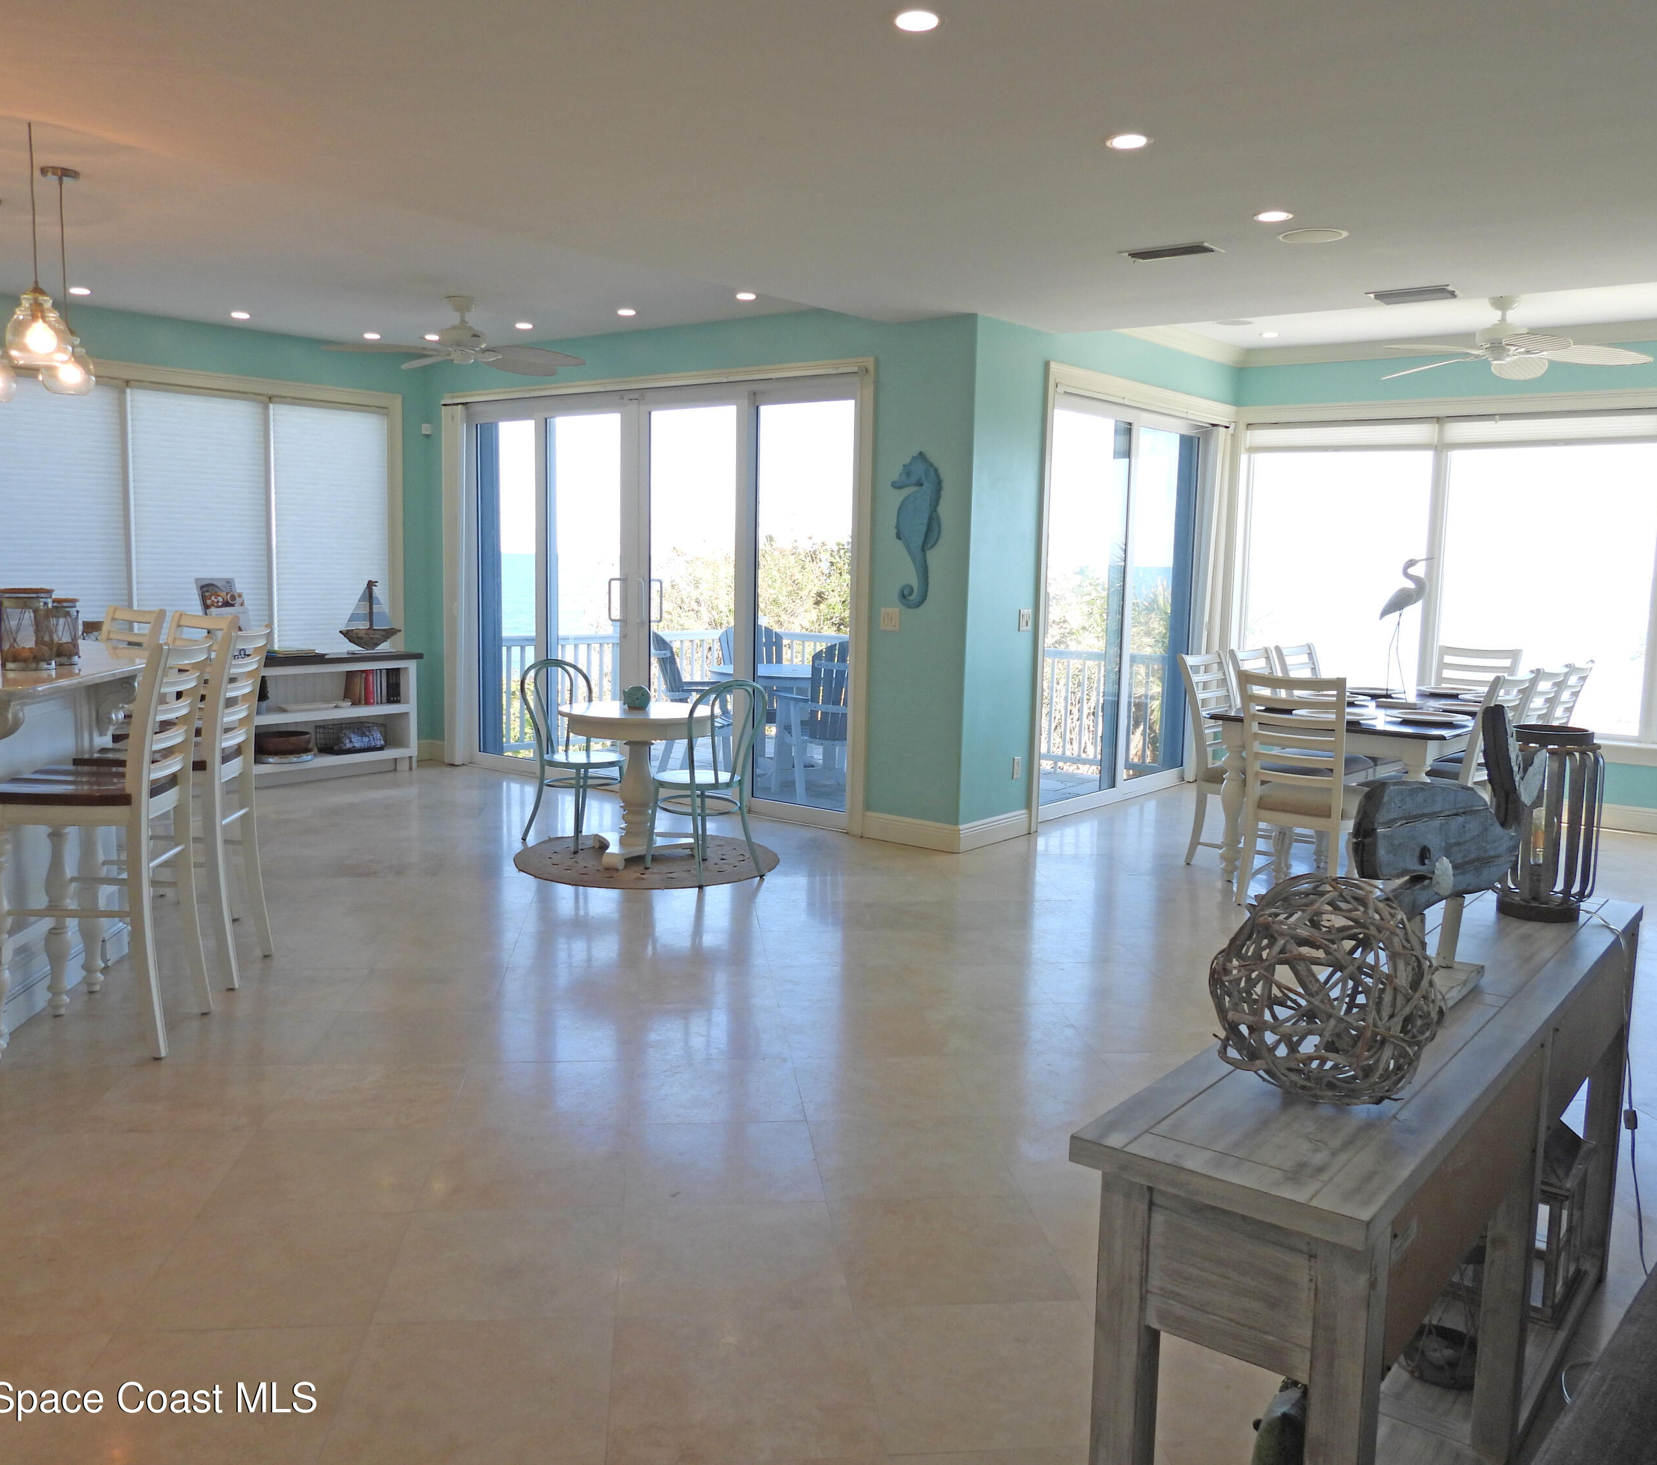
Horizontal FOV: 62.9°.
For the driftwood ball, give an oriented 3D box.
[{"bbox_3d":[0.654,0.338,1.778,0.290,0.290,0.290,1,7,0],"label":"driftwood ball"}]

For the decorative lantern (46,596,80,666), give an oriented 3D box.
[{"bbox_3d":[-2.659,-0.349,4.667,0.155,0.225,0.155,7,9,37],"label":"decorative lantern"}]

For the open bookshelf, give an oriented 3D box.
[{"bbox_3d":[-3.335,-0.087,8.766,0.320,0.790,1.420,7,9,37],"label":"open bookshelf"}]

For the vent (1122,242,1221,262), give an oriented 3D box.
[{"bbox_3d":[1.330,-1.850,5.236,0.350,0.030,0.200,7,9,37],"label":"vent"}]

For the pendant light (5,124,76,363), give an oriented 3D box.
[{"bbox_3d":[-2.207,-1.361,3.774,0.182,0.644,0.182,-3,8,-30],"label":"pendant light"}]

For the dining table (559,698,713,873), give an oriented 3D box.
[{"bbox_3d":[-0.918,0.266,6.457,0.720,0.755,0.720,1,7,0],"label":"dining table"}]

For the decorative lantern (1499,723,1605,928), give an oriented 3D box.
[{"bbox_3d":[1.441,0.179,2.716,0.222,0.376,0.222,7,9,38],"label":"decorative lantern"}]

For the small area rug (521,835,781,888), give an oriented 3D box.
[{"bbox_3d":[-0.890,0.622,6.592,1.220,0.016,1.220,1,7,0],"label":"small area rug"}]

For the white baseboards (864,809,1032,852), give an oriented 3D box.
[{"bbox_3d":[0.657,0.493,7.367,0.620,0.140,0.690,7,9,37],"label":"white baseboards"}]

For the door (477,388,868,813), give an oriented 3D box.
[{"bbox_3d":[-1.142,-0.826,8.195,3.214,2.410,0.130,7,9,37],"label":"door"}]

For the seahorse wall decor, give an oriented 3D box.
[{"bbox_3d":[0.441,-1.018,6.841,0.312,0.778,0.045,7,9,38],"label":"seahorse wall decor"}]

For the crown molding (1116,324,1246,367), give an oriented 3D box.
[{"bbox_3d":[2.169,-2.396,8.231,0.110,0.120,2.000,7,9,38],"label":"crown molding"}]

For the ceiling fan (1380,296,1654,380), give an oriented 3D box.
[{"bbox_3d":[3.357,-2.007,6.743,1.420,0.335,1.420,7,9,37],"label":"ceiling fan"}]

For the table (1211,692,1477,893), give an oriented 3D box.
[{"bbox_3d":[2.838,0.262,6.902,1.060,0.760,2.150,7,9,38],"label":"table"}]

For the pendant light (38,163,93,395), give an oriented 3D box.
[{"bbox_3d":[-2.477,-1.458,4.398,0.179,0.690,0.179,-3,8,-30],"label":"pendant light"}]

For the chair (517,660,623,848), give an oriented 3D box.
[{"bbox_3d":[-1.288,0.121,6.923,0.500,0.910,0.420,8,10,42],"label":"chair"}]

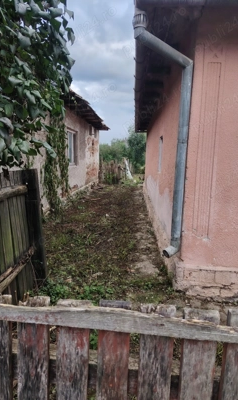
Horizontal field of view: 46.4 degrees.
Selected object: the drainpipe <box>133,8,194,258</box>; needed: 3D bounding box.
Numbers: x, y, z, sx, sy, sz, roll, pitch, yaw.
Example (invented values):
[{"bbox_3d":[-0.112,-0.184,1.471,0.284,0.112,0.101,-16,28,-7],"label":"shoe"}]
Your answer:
[{"bbox_3d":[0.421,-0.627,2.910,0.610,2.547,0.155,2,9,3],"label":"drainpipe"}]

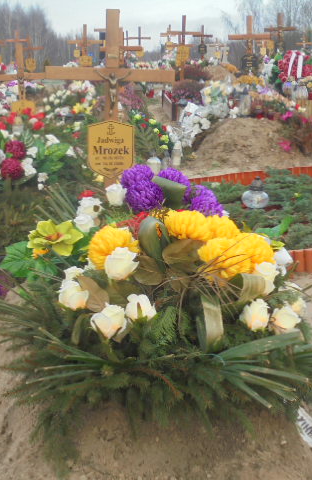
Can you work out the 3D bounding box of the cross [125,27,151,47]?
[{"bbox_3d":[-0.528,-5.600,24.000,0.740,1.700,0.090,0,14,6],"label":"cross"}]

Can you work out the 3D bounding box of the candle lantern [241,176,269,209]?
[{"bbox_3d":[0.808,-0.388,6.500,0.225,0.265,0.225,-2,14,0],"label":"candle lantern"}]

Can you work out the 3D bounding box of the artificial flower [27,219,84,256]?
[{"bbox_3d":[-0.316,-0.008,2.500,0.175,0.115,0.140,0,14,0],"label":"artificial flower"}]

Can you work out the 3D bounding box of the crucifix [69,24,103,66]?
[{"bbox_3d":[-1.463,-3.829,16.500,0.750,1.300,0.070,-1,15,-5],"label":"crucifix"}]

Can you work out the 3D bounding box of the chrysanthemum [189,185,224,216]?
[{"bbox_3d":[0.181,-0.142,2.850,0.130,0.118,0.130,-1,14,0],"label":"chrysanthemum"}]

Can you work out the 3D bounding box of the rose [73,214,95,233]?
[{"bbox_3d":[-0.260,-0.059,2.850,0.080,0.070,0.080,0,14,6],"label":"rose"}]

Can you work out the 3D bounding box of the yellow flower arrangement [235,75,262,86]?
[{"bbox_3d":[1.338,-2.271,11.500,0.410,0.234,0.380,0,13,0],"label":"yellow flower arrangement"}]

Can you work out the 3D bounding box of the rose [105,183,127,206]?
[{"bbox_3d":[-0.138,-0.153,2.700,0.075,0.079,0.075,0,13,0],"label":"rose"}]

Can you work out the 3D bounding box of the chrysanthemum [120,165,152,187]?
[{"bbox_3d":[-0.065,-0.209,2.800,0.118,0.110,0.115,0,13,0],"label":"chrysanthemum"}]

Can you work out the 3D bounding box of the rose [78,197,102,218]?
[{"bbox_3d":[-0.226,-0.114,2.700,0.083,0.070,0.083,0,14,0],"label":"rose"}]

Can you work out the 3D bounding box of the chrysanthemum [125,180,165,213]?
[{"bbox_3d":[-0.042,-0.159,2.900,0.145,0.120,0.140,-2,14,0],"label":"chrysanthemum"}]

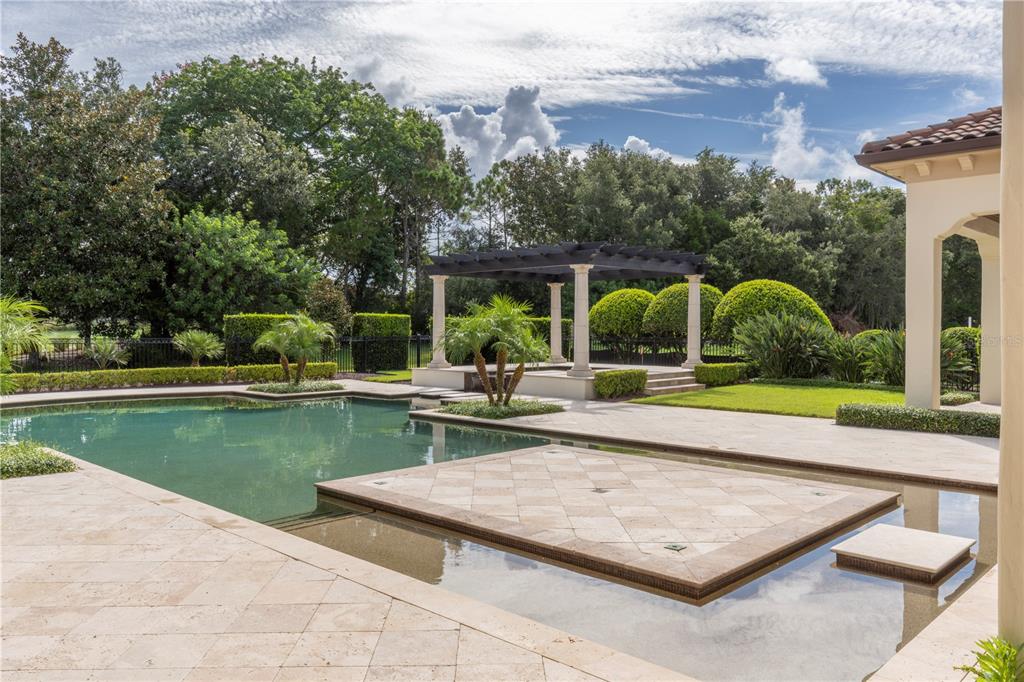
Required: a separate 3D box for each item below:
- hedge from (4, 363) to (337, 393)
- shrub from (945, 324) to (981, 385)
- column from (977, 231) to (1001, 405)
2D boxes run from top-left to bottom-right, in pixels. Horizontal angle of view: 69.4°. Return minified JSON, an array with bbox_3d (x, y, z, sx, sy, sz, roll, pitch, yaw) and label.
[{"bbox_3d":[-9.610,1.023,22.268,0.600,0.500,9.650,1,1,44],"label":"hedge"},{"bbox_3d":[12.459,0.433,20.408,1.300,1.630,1.350,1,1,44],"label":"shrub"},{"bbox_3d":[10.718,-0.456,16.348,0.520,3.620,0.520,1,1,44],"label":"column"}]

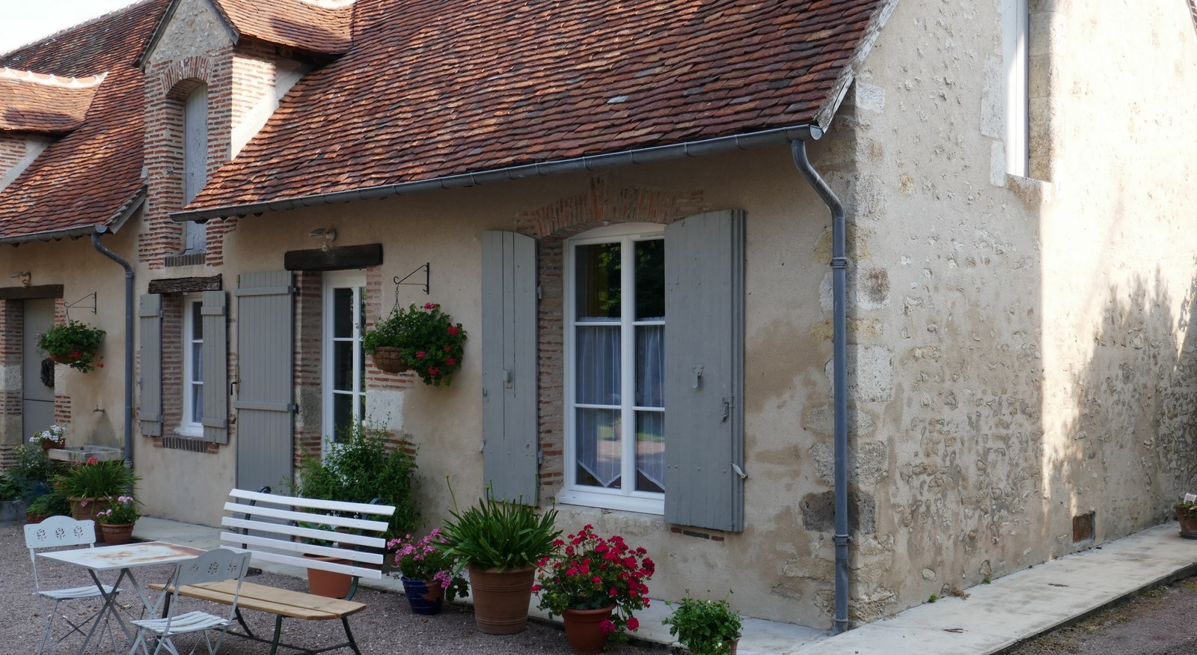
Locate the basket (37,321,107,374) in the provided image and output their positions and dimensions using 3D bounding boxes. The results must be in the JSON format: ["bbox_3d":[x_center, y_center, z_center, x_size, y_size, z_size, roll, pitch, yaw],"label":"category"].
[{"bbox_3d":[-5.967,0.206,13.895,0.724,0.591,0.660,-1,-2,42],"label":"basket"}]

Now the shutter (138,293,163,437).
[{"bbox_3d":[-4.876,0.402,13.390,0.460,1.540,0.060,-1,-1,42],"label":"shutter"}]

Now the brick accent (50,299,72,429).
[{"bbox_3d":[-6.480,0.447,14.905,0.450,1.600,0.120,-1,-1,42],"label":"brick accent"}]

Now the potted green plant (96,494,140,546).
[{"bbox_3d":[-4.571,1.799,11.633,0.365,0.441,0.365,-1,-2,42],"label":"potted green plant"}]

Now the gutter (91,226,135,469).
[{"bbox_3d":[-5.290,0.504,13.384,0.096,3.067,0.495,-1,-2,42],"label":"gutter"}]

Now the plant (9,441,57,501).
[{"bbox_3d":[-6.503,1.688,14.102,0.468,0.771,0.468,-1,-2,42],"label":"plant"}]

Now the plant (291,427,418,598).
[{"bbox_3d":[-1.874,1.396,9.500,0.980,1.320,0.850,-1,-1,42],"label":"plant"}]

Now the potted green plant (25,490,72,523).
[{"bbox_3d":[-5.683,1.879,12.715,0.470,0.400,0.440,-1,-1,42],"label":"potted green plant"}]

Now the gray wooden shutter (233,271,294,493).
[{"bbox_3d":[-3.204,0.736,11.815,0.940,2.517,0.053,-1,-2,42],"label":"gray wooden shutter"}]

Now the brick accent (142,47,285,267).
[{"bbox_3d":[-4.162,-1.737,13.127,1.832,2.258,0.554,-1,-2,42],"label":"brick accent"}]

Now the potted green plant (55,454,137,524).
[{"bbox_3d":[-4.896,1.661,11.982,0.800,0.840,0.760,-1,-1,42],"label":"potted green plant"}]

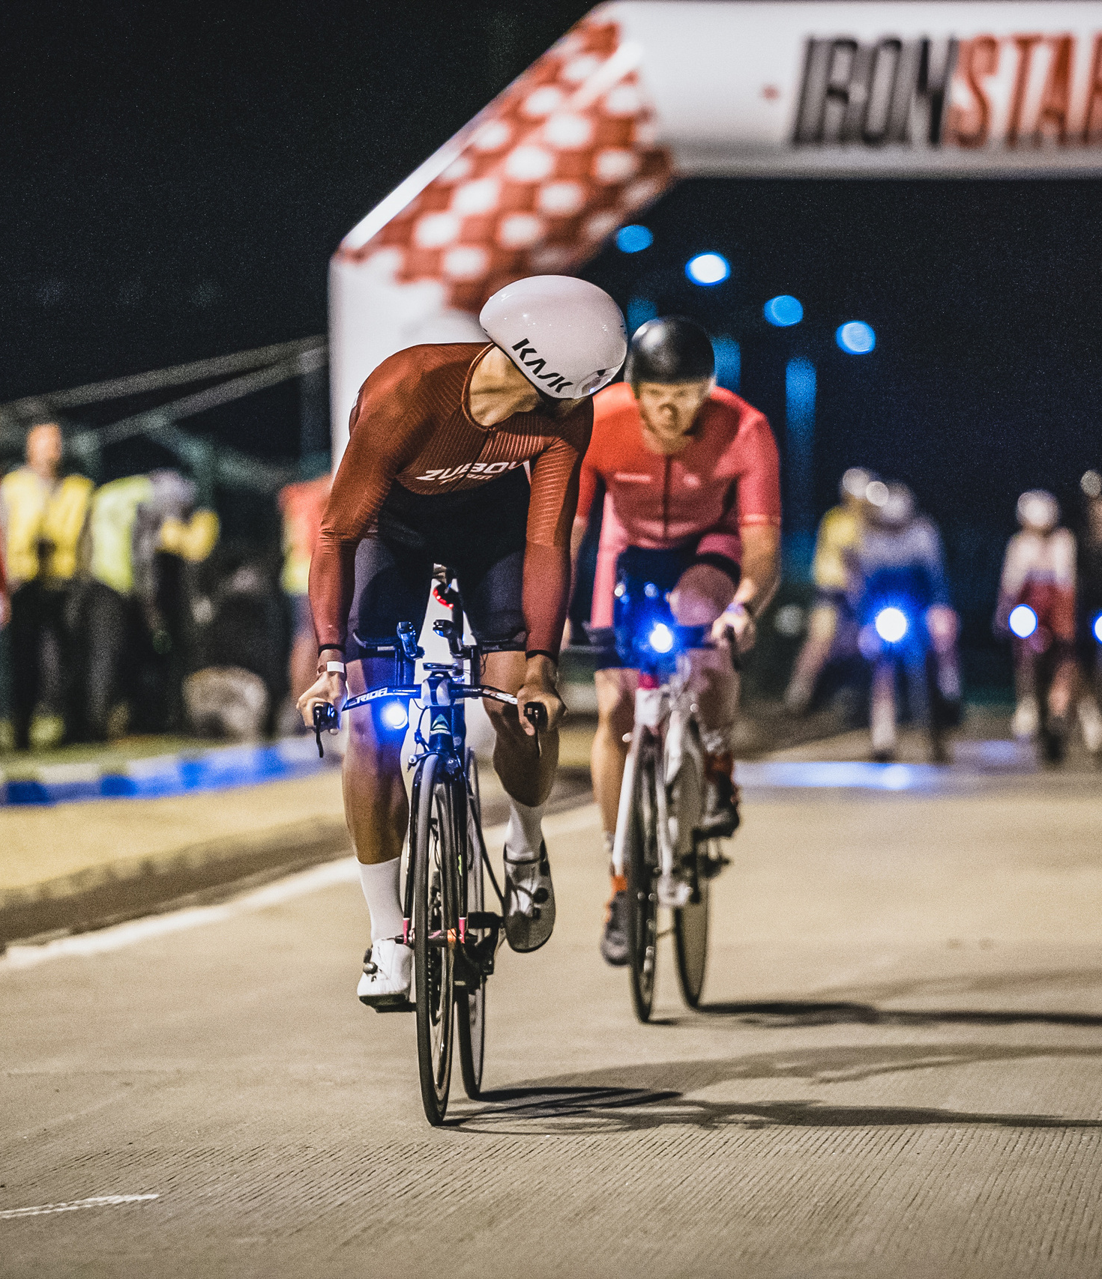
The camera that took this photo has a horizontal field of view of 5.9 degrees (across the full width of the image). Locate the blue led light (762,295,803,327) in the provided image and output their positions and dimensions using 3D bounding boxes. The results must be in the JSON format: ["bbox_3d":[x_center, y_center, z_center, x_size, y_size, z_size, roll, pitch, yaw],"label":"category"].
[{"bbox_3d":[4.811,-6.786,220.000,0.650,0.350,0.500,0,0,0],"label":"blue led light"}]

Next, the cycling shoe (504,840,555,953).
[{"bbox_3d":[-0.041,0.483,20.030,0.100,0.120,0.275,-2,28,-6],"label":"cycling shoe"}]

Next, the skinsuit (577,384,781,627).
[{"bbox_3d":[0.276,-0.304,24.200,0.490,0.560,0.720,0,0,6],"label":"skinsuit"}]

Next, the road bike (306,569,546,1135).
[{"bbox_3d":[-0.190,0.382,19.775,0.430,0.990,1.670,0,0,4],"label":"road bike"}]

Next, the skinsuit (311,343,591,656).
[{"bbox_3d":[-0.185,-0.260,19.770,0.520,0.580,0.880,0,0,1],"label":"skinsuit"}]

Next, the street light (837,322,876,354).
[{"bbox_3d":[6.955,-6.881,243.000,0.650,0.350,0.500,0,0,0],"label":"street light"}]

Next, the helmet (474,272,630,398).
[{"bbox_3d":[0.004,-0.551,19.500,0.285,0.190,0.210,35,0,-25],"label":"helmet"}]

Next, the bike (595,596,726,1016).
[{"bbox_3d":[0.265,0.355,24.150,0.430,0.990,1.660,0,0,7],"label":"bike"}]

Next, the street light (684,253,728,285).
[{"bbox_3d":[2.779,-6.608,190.000,0.650,0.350,0.500,0,0,0],"label":"street light"}]

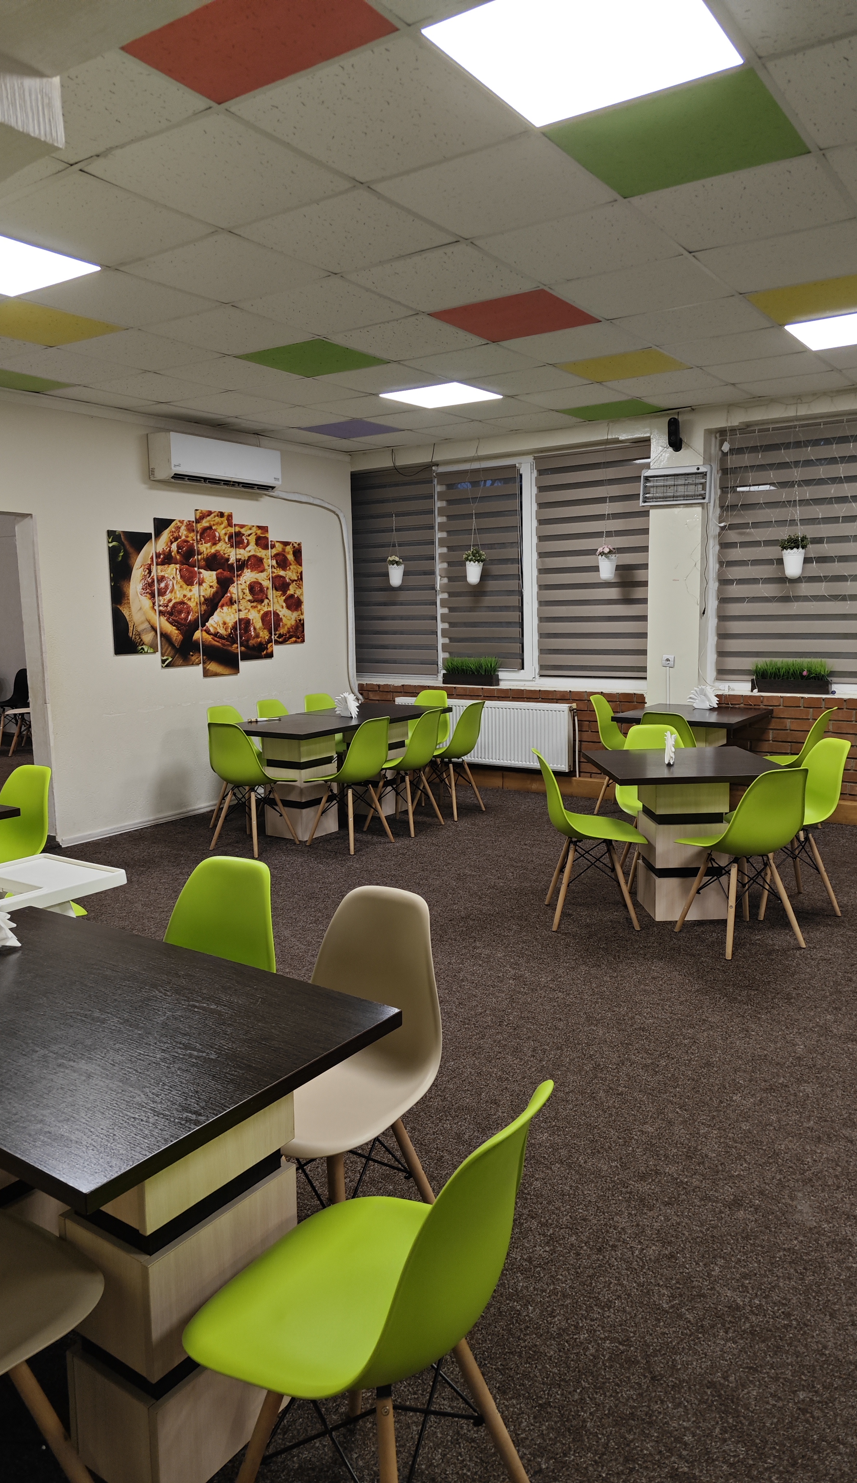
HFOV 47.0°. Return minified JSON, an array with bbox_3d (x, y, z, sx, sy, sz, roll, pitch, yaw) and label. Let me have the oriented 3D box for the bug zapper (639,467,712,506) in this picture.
[{"bbox_3d":[1.678,-1.721,6.665,0.465,0.250,0.100,4,10,34],"label":"bug zapper"}]

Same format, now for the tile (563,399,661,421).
[{"bbox_3d":[1.232,-2.235,6.645,0.580,0.018,0.480,4,10,34],"label":"tile"}]

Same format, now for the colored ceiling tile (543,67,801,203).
[{"bbox_3d":[0.711,-1.689,2.764,0.585,0.018,0.585,4,10,34],"label":"colored ceiling tile"}]

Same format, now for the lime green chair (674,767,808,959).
[{"bbox_3d":[1.354,0.466,4.221,0.455,0.800,0.515,-4,9,-19],"label":"lime green chair"}]

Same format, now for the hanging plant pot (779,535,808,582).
[{"bbox_3d":[2.337,-1.178,6.295,0.187,0.285,0.187,4,10,34],"label":"hanging plant pot"}]

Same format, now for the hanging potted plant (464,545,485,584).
[{"bbox_3d":[0.358,-1.357,7.641,0.195,0.285,0.195,-1,8,0],"label":"hanging potted plant"}]

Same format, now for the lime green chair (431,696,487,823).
[{"bbox_3d":[0.144,0.108,6.921,0.515,0.800,0.455,4,10,34],"label":"lime green chair"}]

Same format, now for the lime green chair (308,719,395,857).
[{"bbox_3d":[-0.486,0.233,6.071,0.500,0.800,0.460,4,9,31],"label":"lime green chair"}]

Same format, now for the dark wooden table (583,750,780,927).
[{"bbox_3d":[1.206,0.453,4.681,0.800,0.720,0.800,-1,8,-3],"label":"dark wooden table"}]

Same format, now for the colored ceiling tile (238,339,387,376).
[{"bbox_3d":[-0.593,-1.985,5.102,0.595,0.020,0.595,4,9,34],"label":"colored ceiling tile"}]

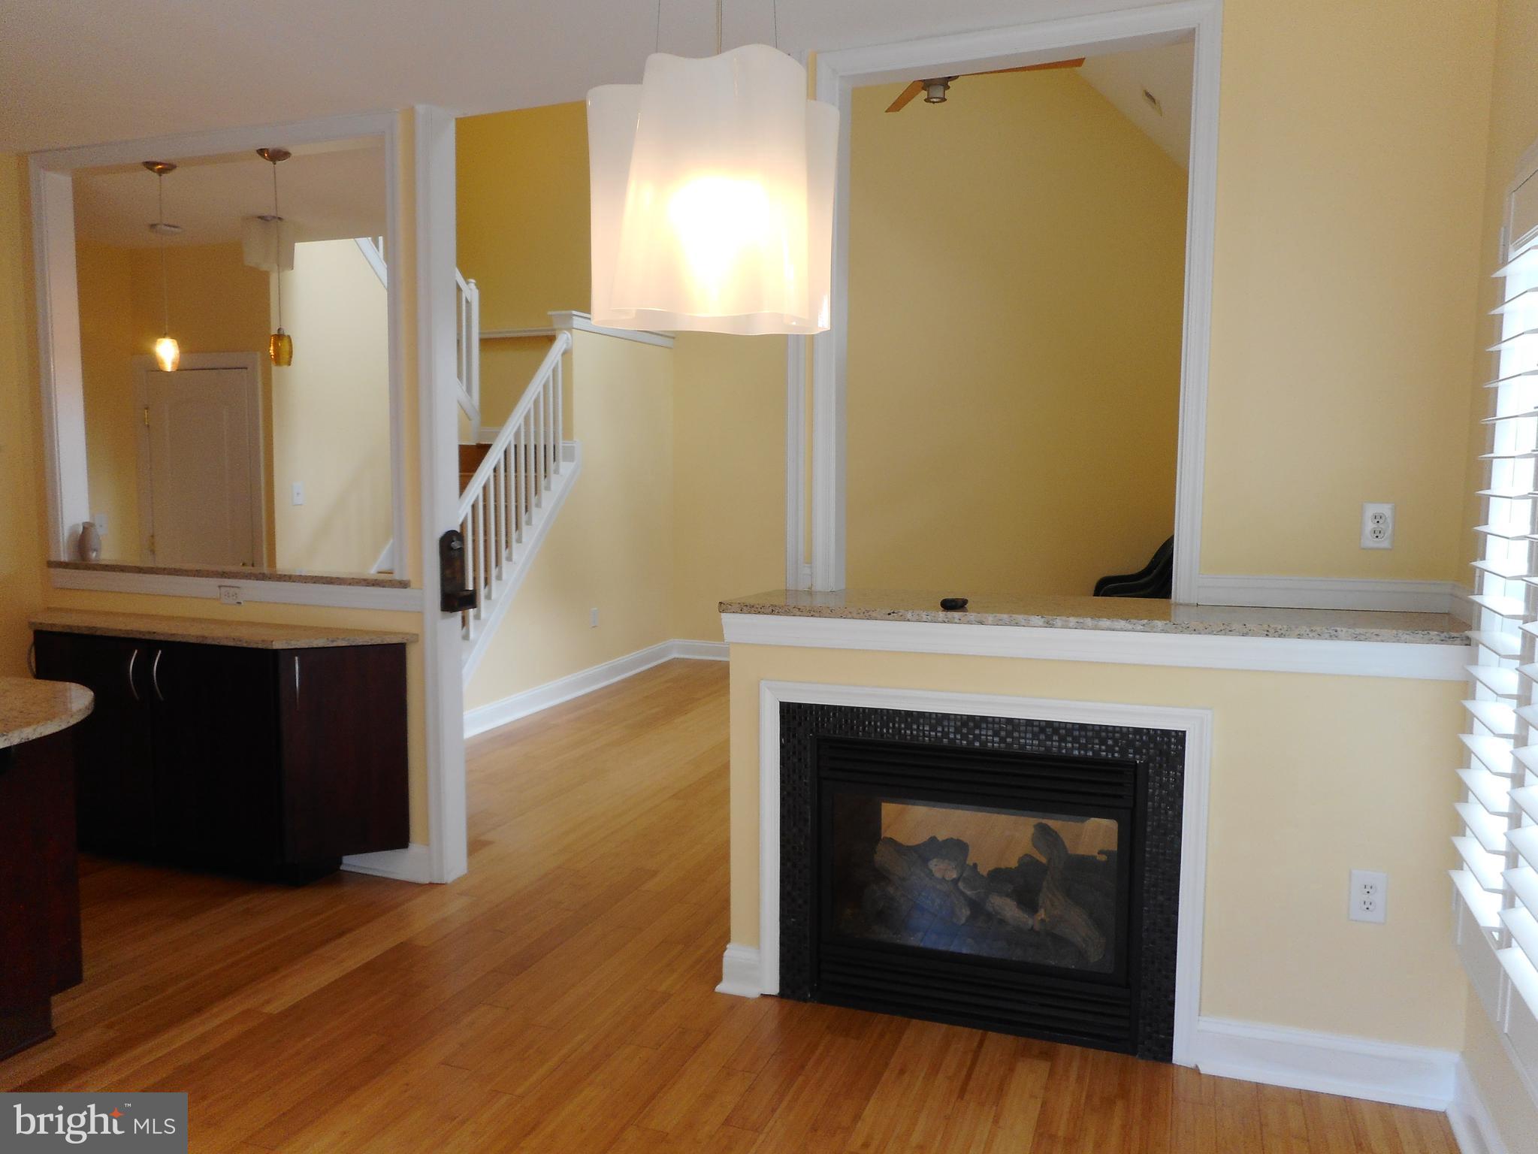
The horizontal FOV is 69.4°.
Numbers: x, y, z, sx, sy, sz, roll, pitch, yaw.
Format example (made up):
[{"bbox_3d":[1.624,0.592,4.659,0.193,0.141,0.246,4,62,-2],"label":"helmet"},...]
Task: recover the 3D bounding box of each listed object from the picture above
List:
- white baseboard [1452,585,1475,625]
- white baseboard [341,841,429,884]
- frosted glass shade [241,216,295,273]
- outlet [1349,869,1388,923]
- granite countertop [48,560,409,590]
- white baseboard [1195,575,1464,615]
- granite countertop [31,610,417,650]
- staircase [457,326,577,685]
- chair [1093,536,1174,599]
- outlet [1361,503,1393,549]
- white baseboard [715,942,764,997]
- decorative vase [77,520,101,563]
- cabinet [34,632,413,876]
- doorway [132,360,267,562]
[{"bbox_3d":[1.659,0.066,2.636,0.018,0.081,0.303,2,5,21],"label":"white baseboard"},{"bbox_3d":[-1.406,1.027,4.042,0.398,0.140,0.018,2,5,21],"label":"white baseboard"},{"bbox_3d":[-2.423,-1.605,5.374,0.244,0.236,0.244,2,5,21],"label":"frosted glass shade"},{"bbox_3d":[1.405,0.749,2.609,0.074,0.120,0.010,2,5,18],"label":"outlet"},{"bbox_3d":[-2.036,-0.016,4.253,1.710,0.031,0.210,2,5,18],"label":"granite countertop"},{"bbox_3d":[1.429,0.044,2.887,0.589,0.081,0.018,2,5,21],"label":"white baseboard"},{"bbox_3d":[-2.129,0.197,4.068,1.760,0.032,0.330,2,5,18],"label":"granite countertop"},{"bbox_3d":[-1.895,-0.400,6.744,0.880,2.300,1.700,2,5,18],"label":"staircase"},{"bbox_3d":[2.595,0.289,6.980,0.850,1.120,0.800,-1,5,-12],"label":"chair"},{"bbox_3d":[1.551,-0.129,2.831,0.072,0.117,0.010,2,5,21],"label":"outlet"},{"bbox_3d":[-0.078,1.109,3.126,0.125,0.134,0.024,2,5,18],"label":"white baseboard"},{"bbox_3d":[-2.740,-0.137,4.480,0.085,0.165,0.085,2,5,18],"label":"decorative vase"},{"bbox_3d":[-2.164,0.648,4.148,1.766,0.868,0.300,2,5,21],"label":"cabinet"},{"bbox_3d":[-3.174,-0.171,6.271,0.940,2.145,0.110,2,5,21],"label":"doorway"}]

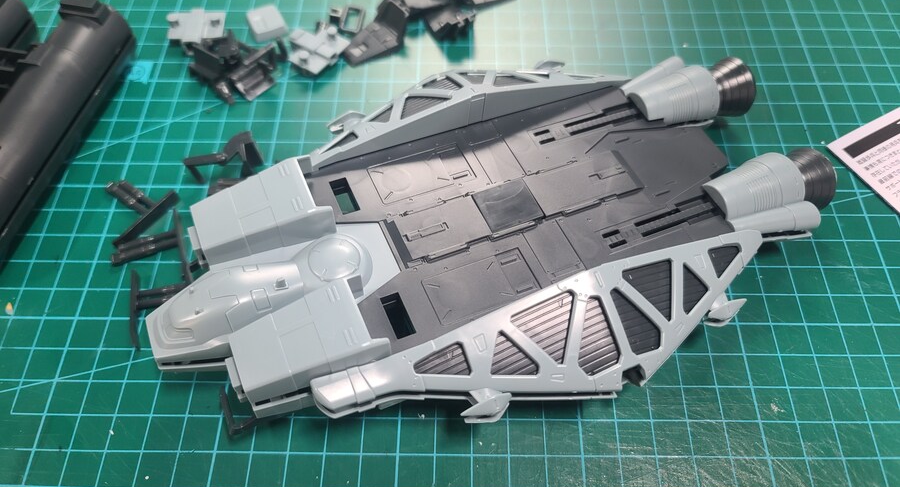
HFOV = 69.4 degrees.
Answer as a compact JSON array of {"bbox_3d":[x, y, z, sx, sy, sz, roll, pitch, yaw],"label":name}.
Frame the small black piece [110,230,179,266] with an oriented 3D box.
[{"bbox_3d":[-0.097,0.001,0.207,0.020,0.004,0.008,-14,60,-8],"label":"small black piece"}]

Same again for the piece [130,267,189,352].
[{"bbox_3d":[-0.087,0.018,0.196,0.020,0.005,0.026,-14,60,-8],"label":"piece"}]

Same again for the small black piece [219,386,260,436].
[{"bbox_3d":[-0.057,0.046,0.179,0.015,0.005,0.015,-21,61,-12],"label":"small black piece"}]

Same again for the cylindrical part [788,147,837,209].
[{"bbox_3d":[0.109,-0.018,0.203,0.012,0.020,0.020,-18,61,-10],"label":"cylindrical part"}]

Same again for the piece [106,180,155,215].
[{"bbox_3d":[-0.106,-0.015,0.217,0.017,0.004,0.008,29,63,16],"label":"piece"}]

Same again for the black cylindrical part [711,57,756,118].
[{"bbox_3d":[0.093,-0.052,0.224,0.012,0.020,0.020,-18,61,-10],"label":"black cylindrical part"}]

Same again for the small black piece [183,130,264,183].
[{"bbox_3d":[-0.077,-0.030,0.221,0.026,0.009,0.014,-12,60,-7],"label":"small black piece"}]

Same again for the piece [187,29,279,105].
[{"bbox_3d":[-0.079,-0.068,0.246,0.026,0.010,0.026,38,66,20],"label":"piece"}]

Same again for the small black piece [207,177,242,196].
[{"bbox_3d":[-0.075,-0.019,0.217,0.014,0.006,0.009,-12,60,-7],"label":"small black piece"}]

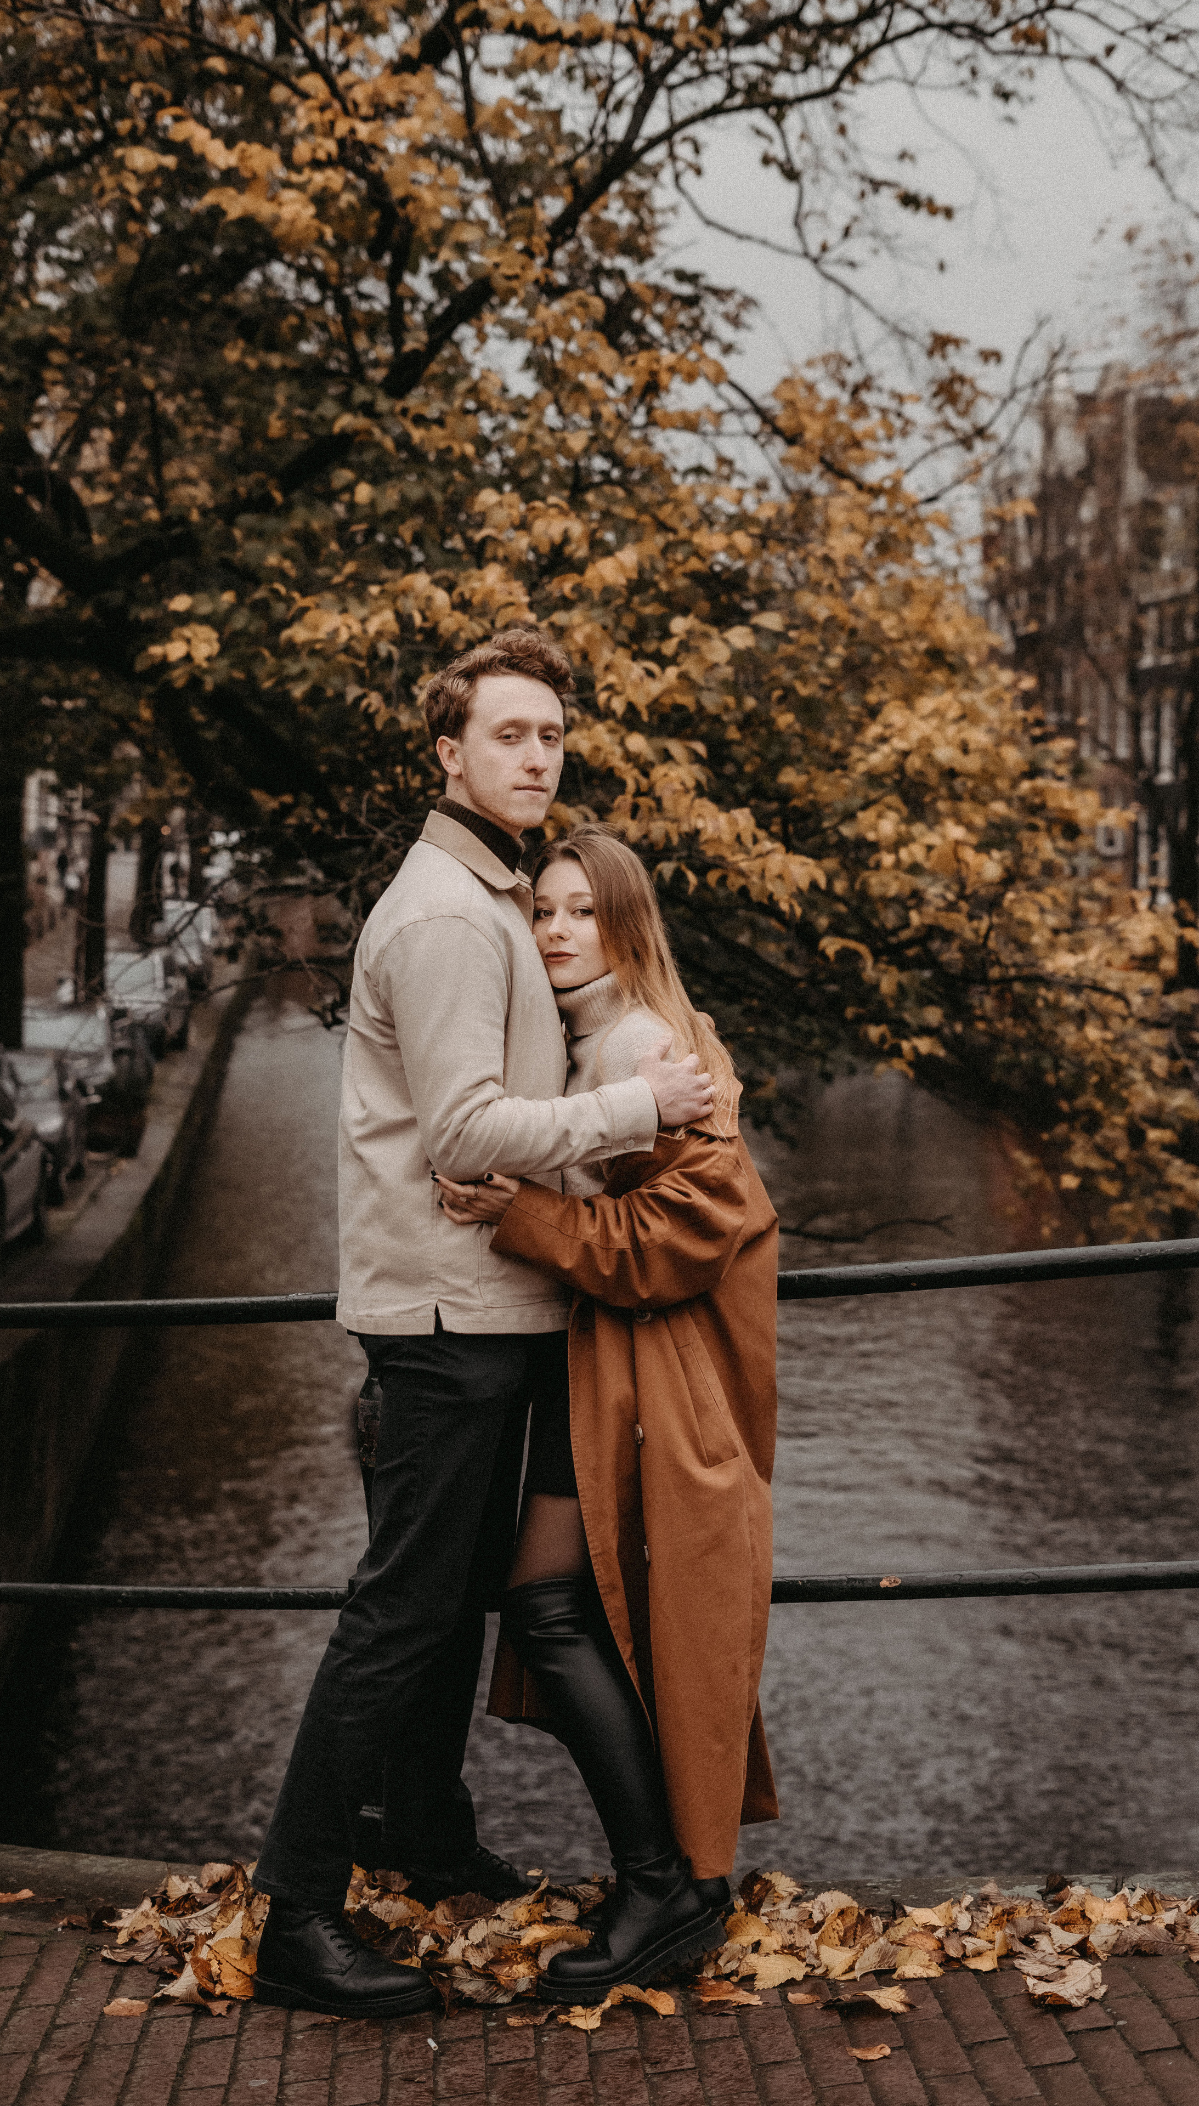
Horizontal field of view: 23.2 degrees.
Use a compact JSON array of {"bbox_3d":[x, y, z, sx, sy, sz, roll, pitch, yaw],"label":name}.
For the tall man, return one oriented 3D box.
[{"bbox_3d":[-0.125,0.360,4.050,0.600,1.875,0.530,1,6,17],"label":"tall man"}]

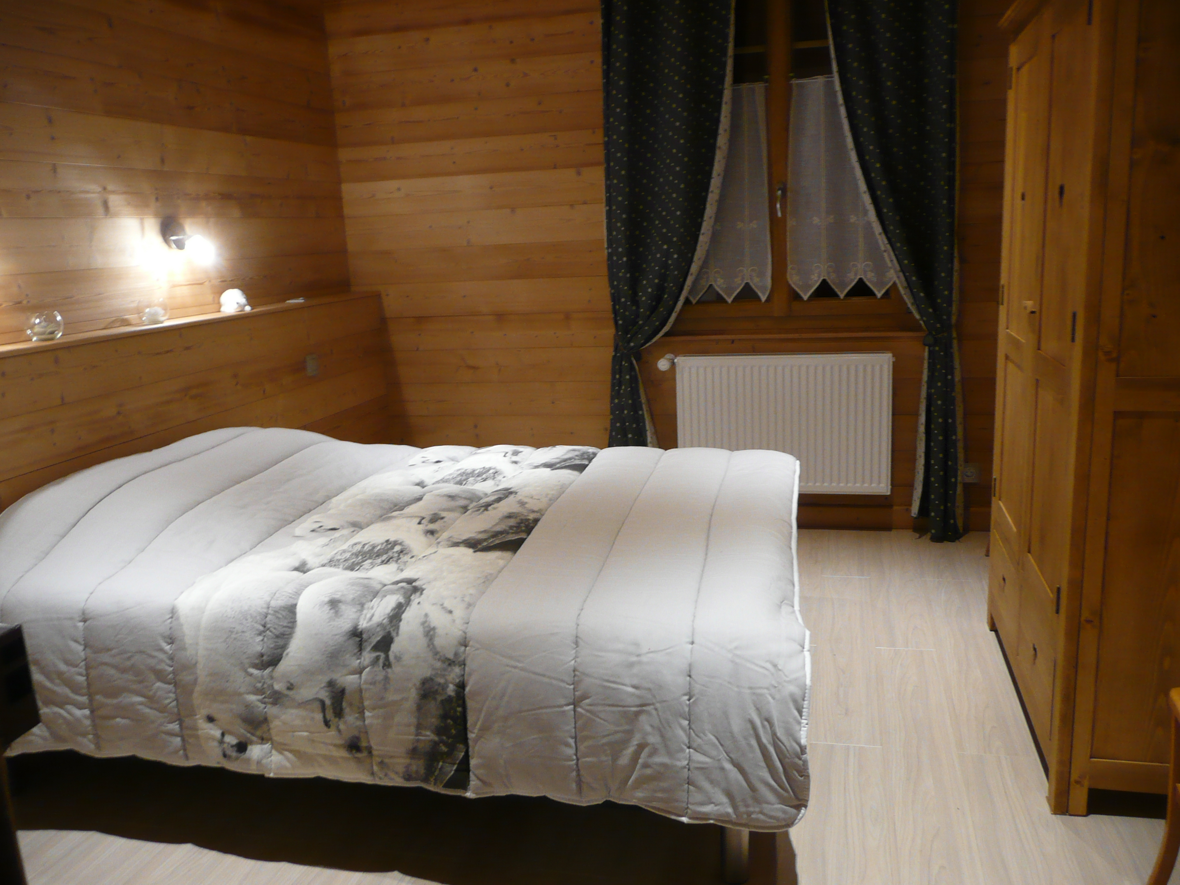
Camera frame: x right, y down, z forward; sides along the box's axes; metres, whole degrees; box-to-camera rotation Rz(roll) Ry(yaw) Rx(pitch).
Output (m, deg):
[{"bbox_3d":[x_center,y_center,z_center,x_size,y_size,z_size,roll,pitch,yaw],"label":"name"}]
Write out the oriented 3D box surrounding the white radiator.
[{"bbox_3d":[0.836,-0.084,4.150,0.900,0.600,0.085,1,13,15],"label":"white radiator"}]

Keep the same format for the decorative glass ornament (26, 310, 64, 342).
[{"bbox_3d":[-1.590,-0.339,2.785,0.098,0.084,0.098,1,13,15],"label":"decorative glass ornament"}]

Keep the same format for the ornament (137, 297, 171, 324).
[{"bbox_3d":[-1.470,-0.444,3.221,0.099,0.087,0.099,1,13,15],"label":"ornament"}]

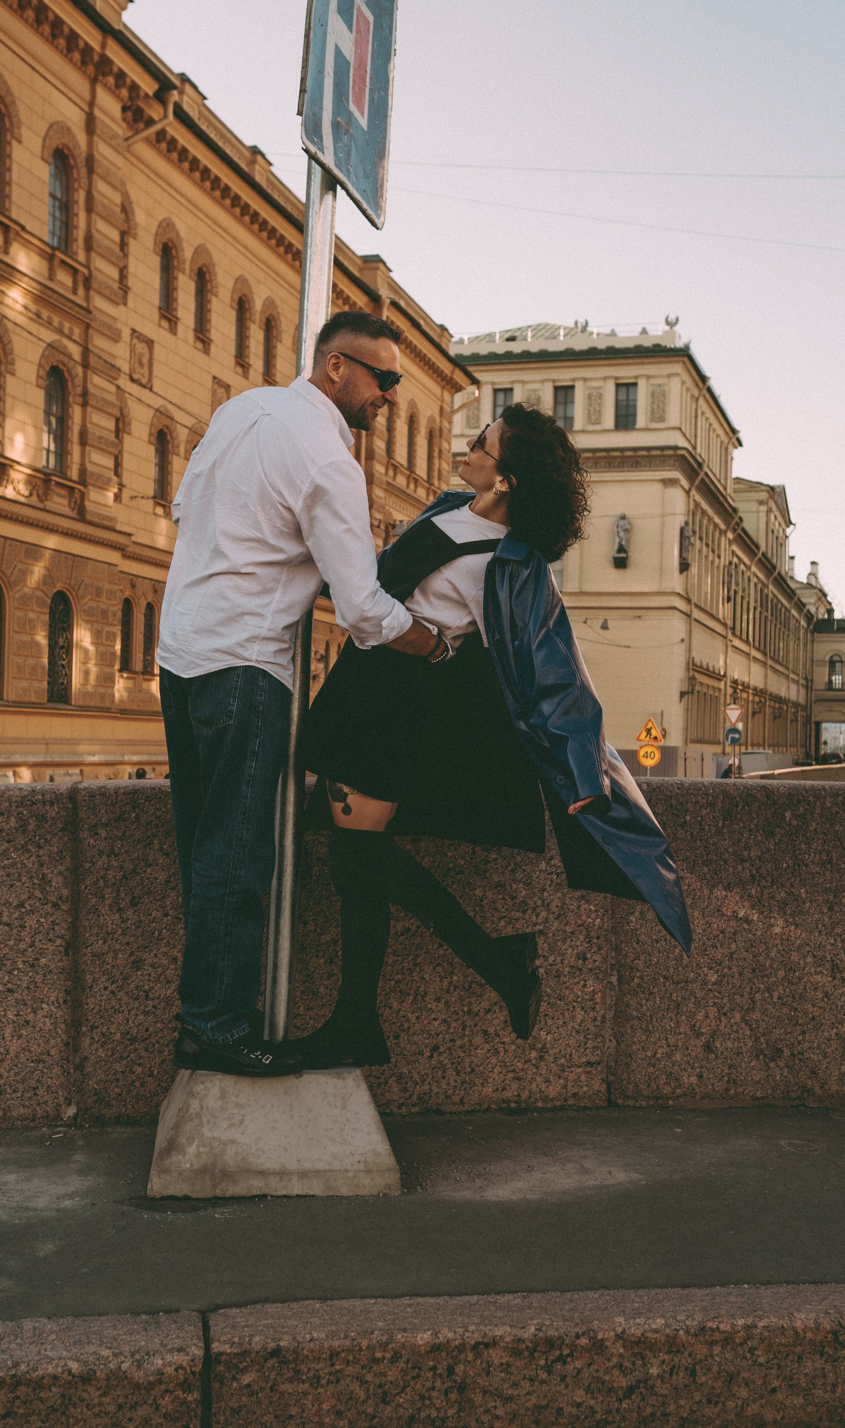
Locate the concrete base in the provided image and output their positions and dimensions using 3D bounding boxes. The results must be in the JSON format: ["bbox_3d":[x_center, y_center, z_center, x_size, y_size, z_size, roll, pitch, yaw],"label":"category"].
[{"bbox_3d":[-0.360,0.948,3.360,0.560,0.257,0.555,2,-1,-8],"label":"concrete base"}]

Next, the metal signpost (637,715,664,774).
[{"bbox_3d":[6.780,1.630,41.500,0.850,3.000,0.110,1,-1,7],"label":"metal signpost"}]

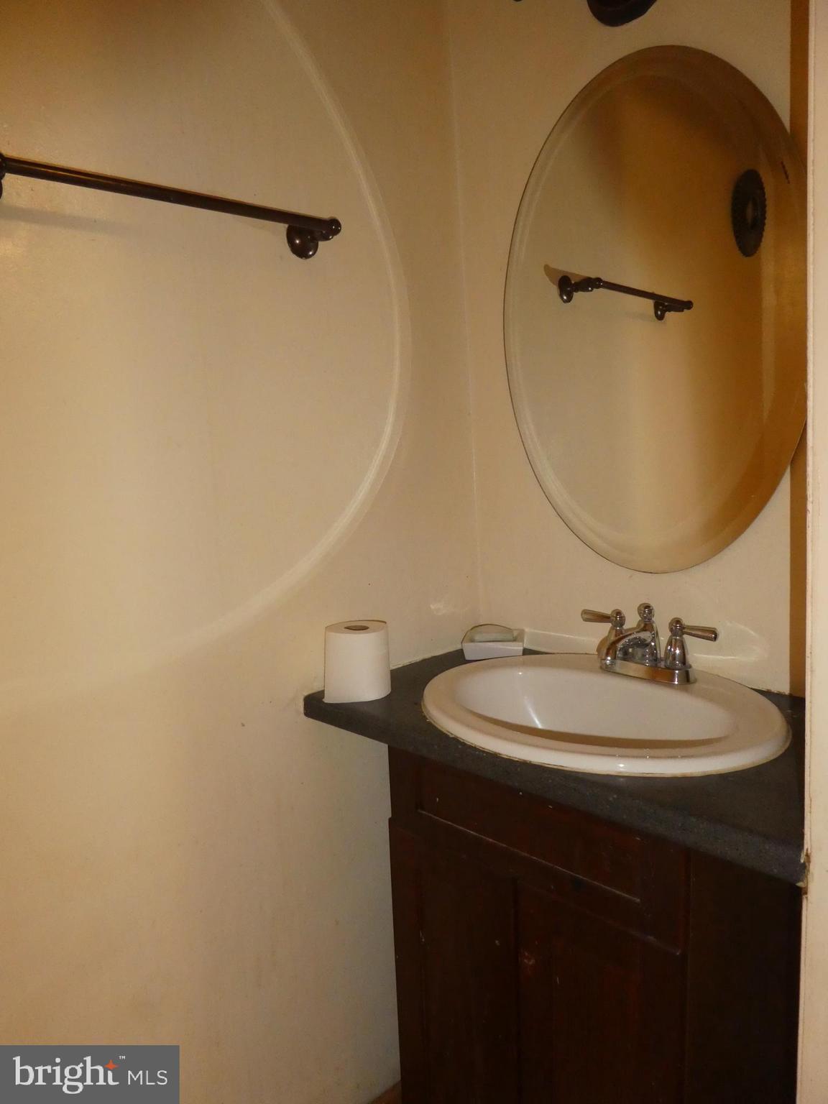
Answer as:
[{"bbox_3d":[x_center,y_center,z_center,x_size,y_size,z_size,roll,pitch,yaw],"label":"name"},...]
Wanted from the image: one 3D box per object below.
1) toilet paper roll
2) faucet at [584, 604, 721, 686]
[{"bbox_3d":[-0.087,0.166,1.181,0.099,0.102,0.099,-4,7,0],"label":"toilet paper roll"},{"bbox_3d":[0.318,0.135,1.113,0.139,0.105,0.226,-11,10,-43],"label":"faucet"}]

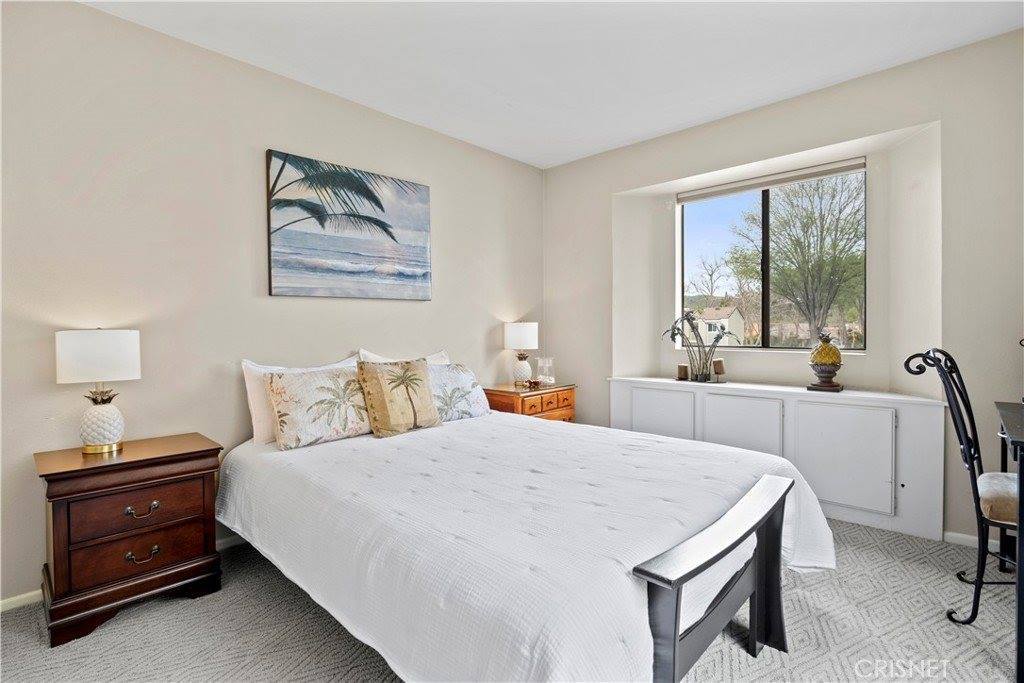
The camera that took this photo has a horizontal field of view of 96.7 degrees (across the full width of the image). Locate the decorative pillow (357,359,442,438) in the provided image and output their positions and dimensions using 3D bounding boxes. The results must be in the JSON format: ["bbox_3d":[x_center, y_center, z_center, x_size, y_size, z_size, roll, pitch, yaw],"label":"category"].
[{"bbox_3d":[-0.627,0.304,2.582,0.440,0.440,0.150,-3,-21,-46],"label":"decorative pillow"}]

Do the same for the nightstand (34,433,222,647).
[{"bbox_3d":[-1.569,0.750,1.896,0.545,0.600,0.420,-2,2,-45],"label":"nightstand"}]

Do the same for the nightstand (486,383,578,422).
[{"bbox_3d":[0.149,0.666,3.589,0.410,0.615,0.650,1,3,44],"label":"nightstand"}]

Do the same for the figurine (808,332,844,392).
[{"bbox_3d":[1.899,0.127,2.753,0.160,0.350,0.160,1,3,44],"label":"figurine"}]

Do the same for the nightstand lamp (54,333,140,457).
[{"bbox_3d":[-1.700,0.200,1.881,0.262,0.507,0.262,1,2,44],"label":"nightstand lamp"}]

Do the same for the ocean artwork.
[{"bbox_3d":[-0.920,-0.641,2.745,0.040,0.770,1.005,1,3,44],"label":"ocean artwork"}]

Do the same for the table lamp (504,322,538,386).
[{"bbox_3d":[0.075,0.098,3.663,0.268,0.505,0.268,0,2,0],"label":"table lamp"}]

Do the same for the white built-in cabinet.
[{"bbox_3d":[1.572,0.632,3.047,1.930,0.690,0.380,1,3,44],"label":"white built-in cabinet"}]

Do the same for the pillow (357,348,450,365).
[{"bbox_3d":[-0.610,0.253,2.855,0.650,0.430,0.170,-2,-17,-46],"label":"pillow"}]

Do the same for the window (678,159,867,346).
[{"bbox_3d":[1.744,-0.538,3.194,1.180,1.180,0.090,1,2,44],"label":"window"}]

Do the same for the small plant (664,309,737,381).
[{"bbox_3d":[1.357,0.040,3.267,0.480,0.510,0.200,1,3,44],"label":"small plant"}]

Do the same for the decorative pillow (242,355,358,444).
[{"bbox_3d":[-1.051,0.279,2.399,0.630,0.430,0.170,-2,-17,-46],"label":"decorative pillow"}]

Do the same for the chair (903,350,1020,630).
[{"bbox_3d":[1.880,0.530,1.701,0.450,0.985,0.610,-2,2,-43],"label":"chair"}]

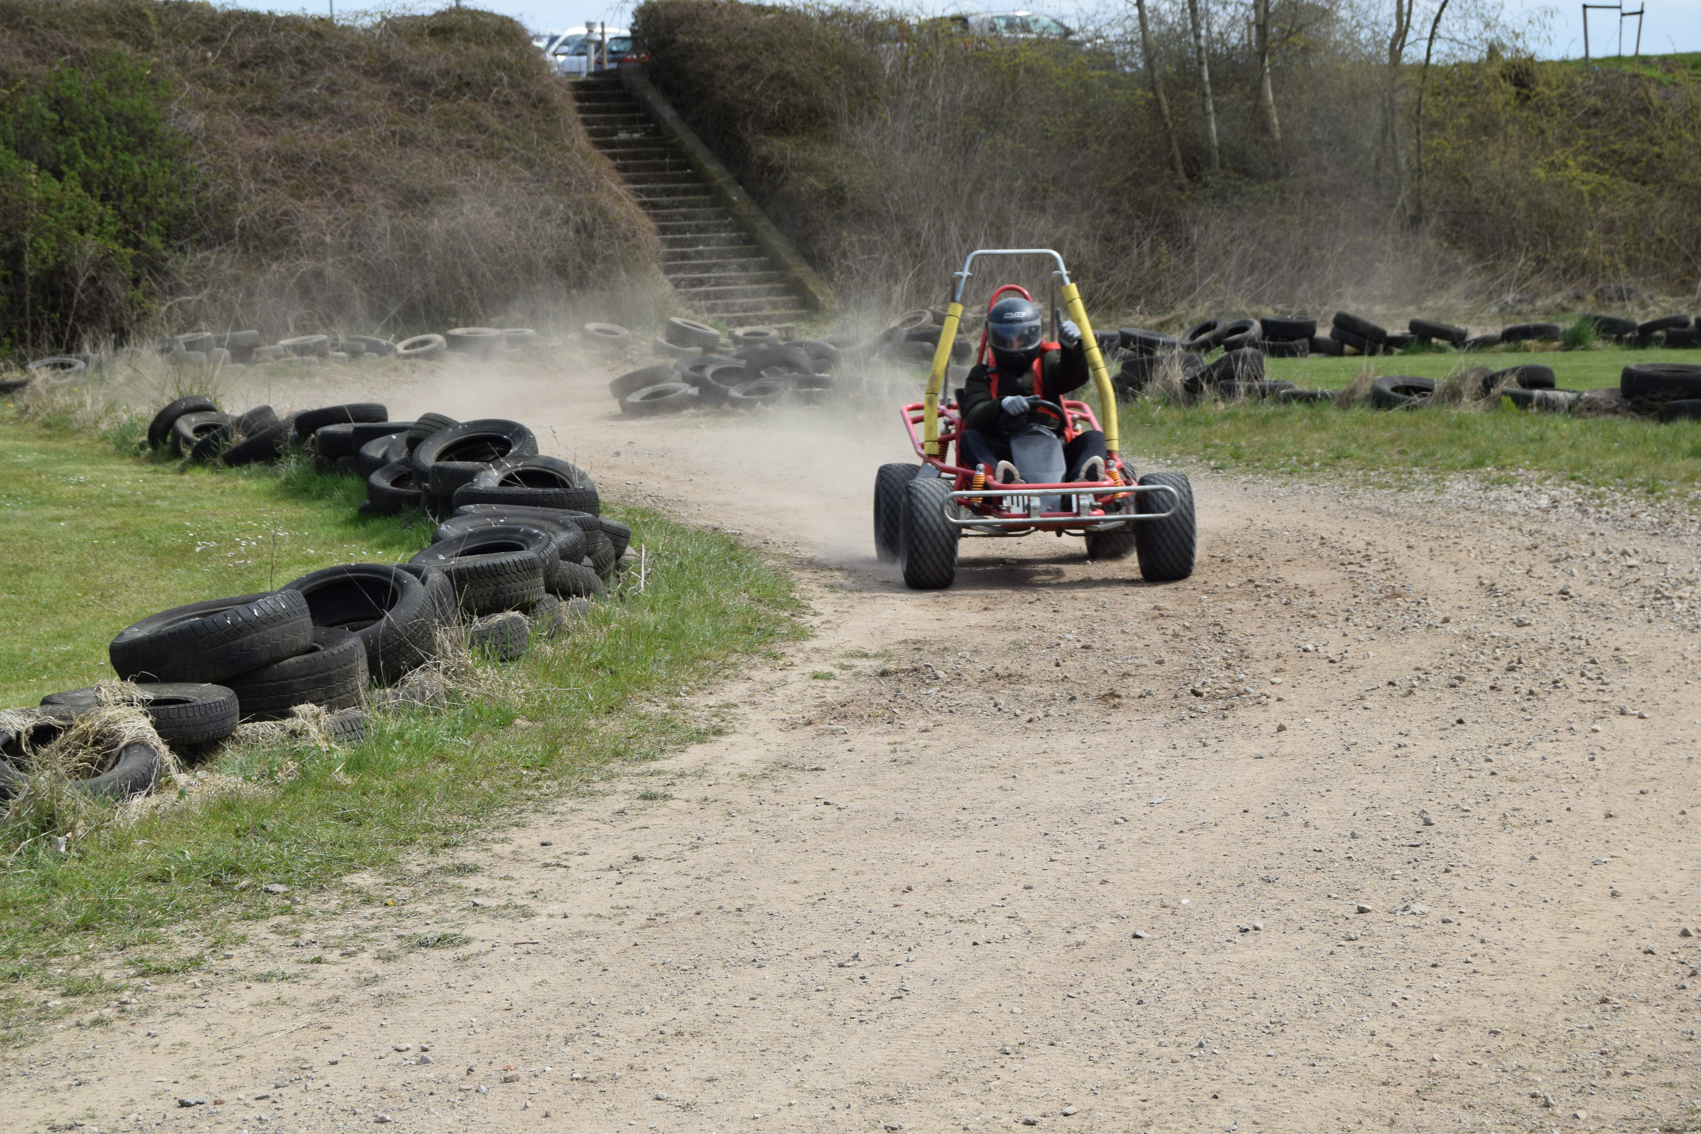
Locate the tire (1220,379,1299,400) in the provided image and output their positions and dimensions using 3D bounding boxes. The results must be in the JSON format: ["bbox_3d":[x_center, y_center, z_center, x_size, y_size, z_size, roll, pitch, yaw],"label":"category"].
[{"bbox_3d":[3.377,-1.438,30.500,0.630,0.190,0.630,0,6,0],"label":"tire"}]

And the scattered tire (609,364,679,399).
[{"bbox_3d":[-1.705,-1.550,30.800,0.610,0.165,0.610,-15,-5,-1],"label":"scattered tire"}]

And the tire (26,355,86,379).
[{"bbox_3d":[-8.183,-2.008,38.000,0.620,0.200,0.620,0,16,0],"label":"tire"}]

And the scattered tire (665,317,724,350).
[{"bbox_3d":[-1.742,-2.585,41.000,0.620,0.200,0.620,14,9,-1],"label":"scattered tire"}]

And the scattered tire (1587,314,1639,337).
[{"bbox_3d":[9.051,-2.872,43.800,0.600,0.170,0.600,9,3,11],"label":"scattered tire"}]

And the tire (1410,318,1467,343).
[{"bbox_3d":[6.752,-2.705,42.300,0.655,0.160,0.655,12,3,8],"label":"tire"}]

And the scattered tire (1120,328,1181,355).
[{"bbox_3d":[3.414,-2.559,41.900,0.675,0.185,0.675,9,9,4],"label":"scattered tire"}]

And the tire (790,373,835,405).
[{"bbox_3d":[-0.413,-1.552,32.300,0.590,0.200,0.590,0,13,0],"label":"tire"}]

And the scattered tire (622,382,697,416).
[{"bbox_3d":[-1.612,-1.416,31.000,0.610,0.160,0.610,-12,17,-2],"label":"scattered tire"}]

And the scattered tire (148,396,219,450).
[{"bbox_3d":[-4.650,-0.975,26.000,0.610,0.180,0.610,-14,-30,1],"label":"scattered tire"}]

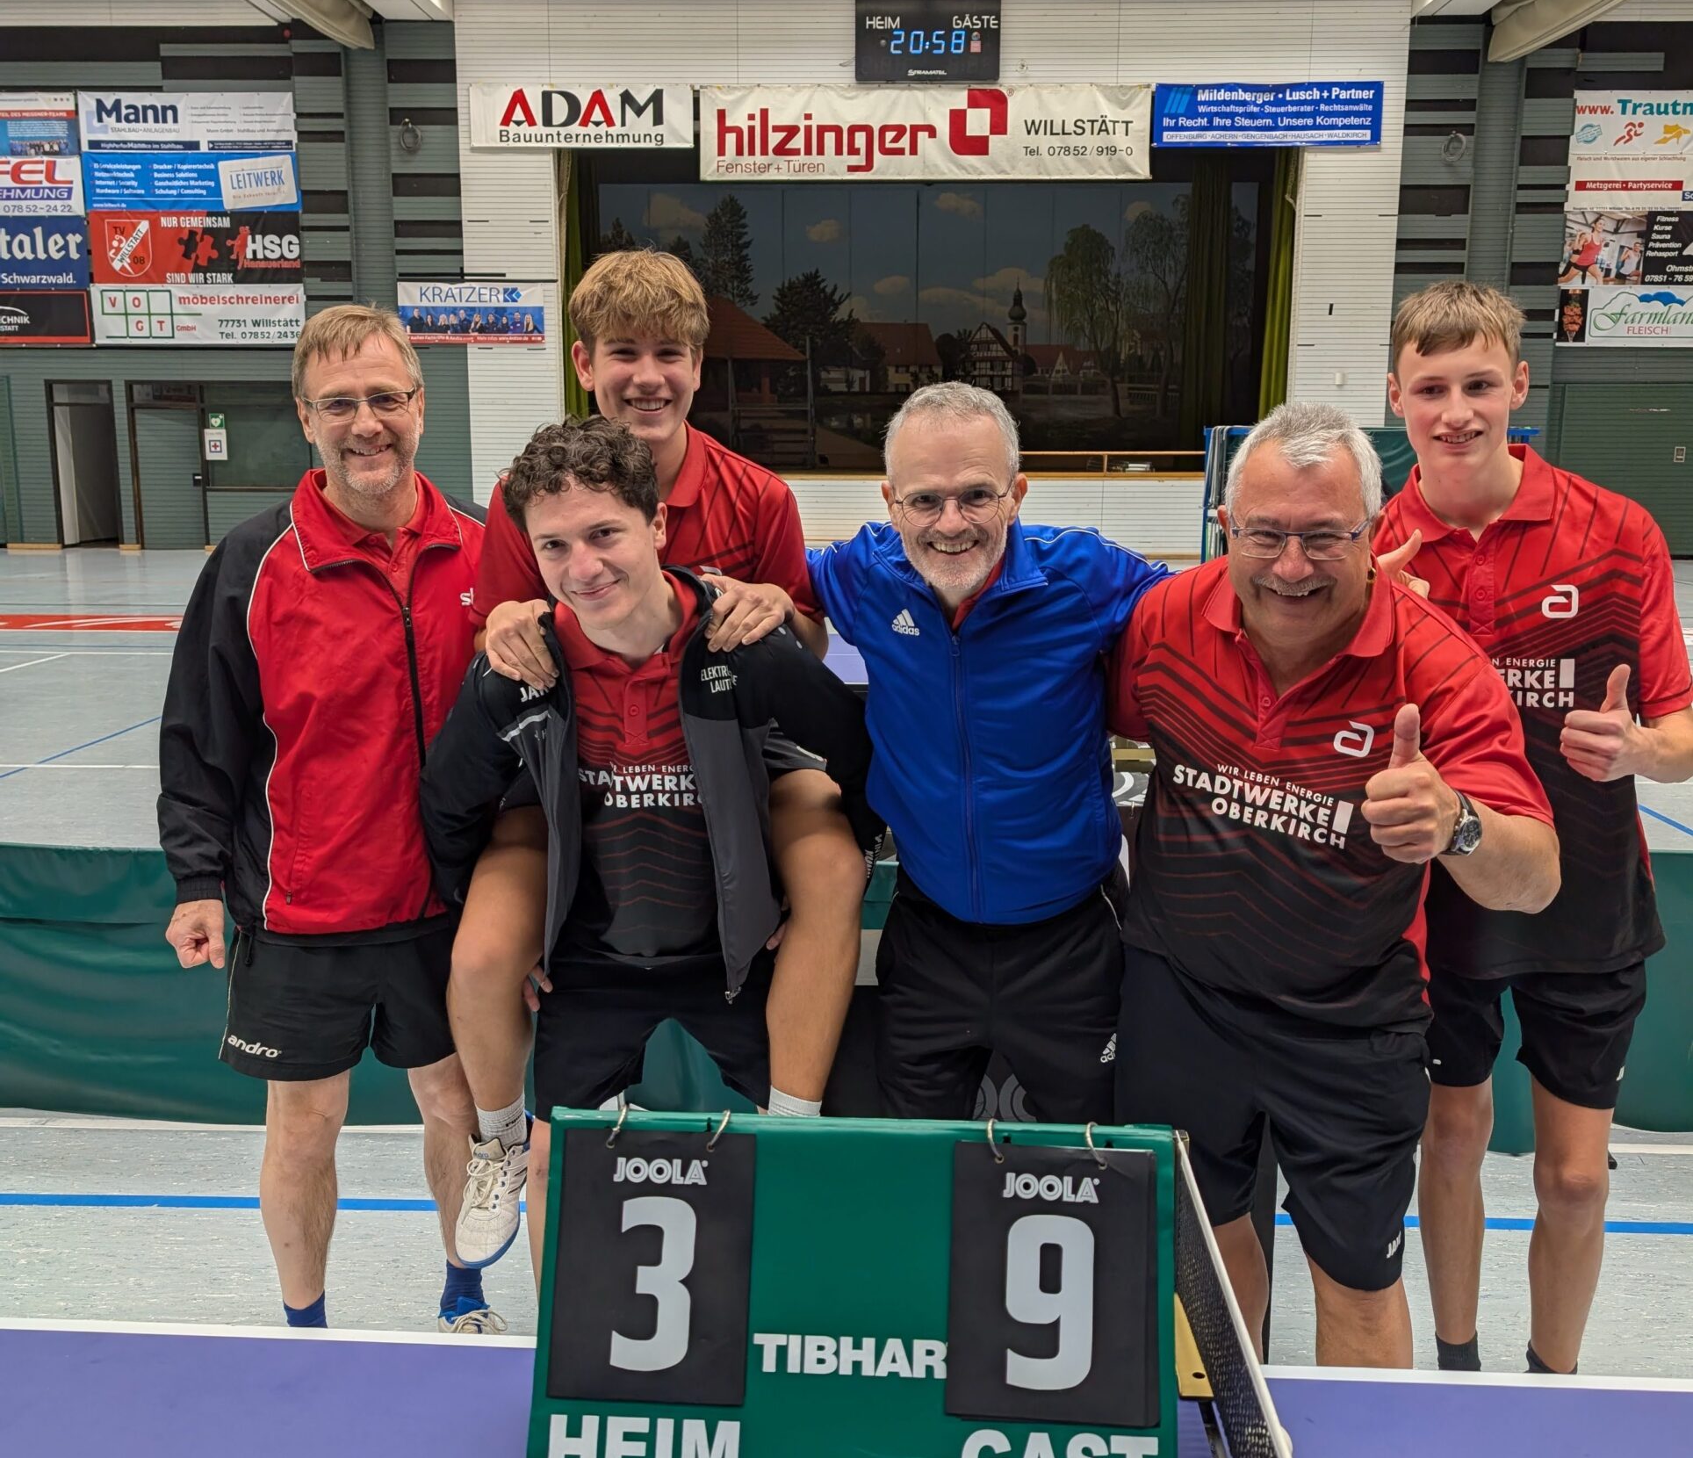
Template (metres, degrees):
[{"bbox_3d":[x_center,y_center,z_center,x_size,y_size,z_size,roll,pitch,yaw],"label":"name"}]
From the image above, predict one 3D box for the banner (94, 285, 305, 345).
[{"bbox_3d":[-8.829,-5.638,21.295,2.932,0.797,0.030,0,11,2],"label":"banner"}]

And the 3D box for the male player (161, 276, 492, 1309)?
[{"bbox_3d":[-0.793,0.279,2.492,0.600,1.830,0.450,-5,12,-26],"label":"male player"}]

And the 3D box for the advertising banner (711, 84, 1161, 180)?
[{"bbox_3d":[1.049,-7.917,20.735,5.992,1.196,0.030,1,11,2],"label":"advertising banner"}]

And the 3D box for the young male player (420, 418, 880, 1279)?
[{"bbox_3d":[-0.263,0.379,2.208,0.607,1.600,0.700,0,11,-4],"label":"young male player"}]

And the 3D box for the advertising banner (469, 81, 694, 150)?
[{"bbox_3d":[-3.461,-8.009,20.437,2.960,0.784,0.030,1,11,2],"label":"advertising banner"}]

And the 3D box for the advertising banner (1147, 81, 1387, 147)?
[{"bbox_3d":[5.538,-8.079,20.559,2.987,0.804,0.030,1,11,2],"label":"advertising banner"}]

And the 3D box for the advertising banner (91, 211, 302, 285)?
[{"bbox_3d":[-8.864,-6.565,21.312,2.917,0.956,0.030,1,11,2],"label":"advertising banner"}]

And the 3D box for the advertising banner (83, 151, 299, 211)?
[{"bbox_3d":[-8.786,-7.345,20.966,2.913,0.757,0.030,0,11,2],"label":"advertising banner"}]

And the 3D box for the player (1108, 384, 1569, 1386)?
[{"bbox_3d":[0.556,0.462,1.925,0.640,1.690,0.660,3,11,15],"label":"player"}]

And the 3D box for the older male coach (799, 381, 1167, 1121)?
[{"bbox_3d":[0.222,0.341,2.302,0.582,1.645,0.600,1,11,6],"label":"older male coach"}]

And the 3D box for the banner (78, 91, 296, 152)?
[{"bbox_3d":[-8.863,-8.159,21.010,2.914,0.759,0.030,1,11,2],"label":"banner"}]

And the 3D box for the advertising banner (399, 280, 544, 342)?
[{"bbox_3d":[-5.123,-5.682,21.359,2.004,0.805,0.030,1,11,2],"label":"advertising banner"}]

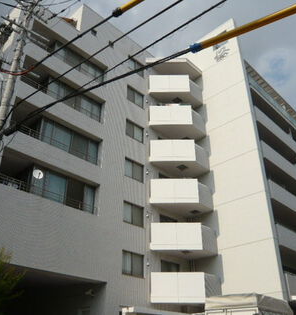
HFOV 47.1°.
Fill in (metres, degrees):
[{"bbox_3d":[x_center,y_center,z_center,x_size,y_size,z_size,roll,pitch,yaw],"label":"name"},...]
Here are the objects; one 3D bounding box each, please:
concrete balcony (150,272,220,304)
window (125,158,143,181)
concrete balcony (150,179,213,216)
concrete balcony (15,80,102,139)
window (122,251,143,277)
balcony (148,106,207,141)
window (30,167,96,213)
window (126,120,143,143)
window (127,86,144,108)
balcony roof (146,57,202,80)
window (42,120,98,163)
[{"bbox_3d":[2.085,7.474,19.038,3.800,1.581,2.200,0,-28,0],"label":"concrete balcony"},{"bbox_3d":[-0.826,0.815,20.784,0.150,1.189,1.569,-24,-36,37],"label":"window"},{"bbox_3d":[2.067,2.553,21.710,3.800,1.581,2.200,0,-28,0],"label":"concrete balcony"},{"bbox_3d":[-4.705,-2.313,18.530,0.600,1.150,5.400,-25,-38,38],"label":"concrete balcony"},{"bbox_3d":[-0.807,5.736,18.112,0.150,1.189,1.569,-24,-36,37],"label":"window"},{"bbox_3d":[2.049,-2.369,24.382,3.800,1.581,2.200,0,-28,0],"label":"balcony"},{"bbox_3d":[-4.160,1.647,17.013,0.150,1.650,3.700,-25,-38,38],"label":"window"},{"bbox_3d":[-0.835,-1.646,22.120,0.150,1.189,1.569,-24,-36,37],"label":"window"},{"bbox_3d":[-0.844,-4.107,23.456,0.150,1.189,1.569,-24,-36,37],"label":"window"},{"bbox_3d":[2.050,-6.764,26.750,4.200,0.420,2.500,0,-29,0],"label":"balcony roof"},{"bbox_3d":[-4.125,-0.804,18.407,0.150,1.650,3.600,-25,-38,38],"label":"window"}]

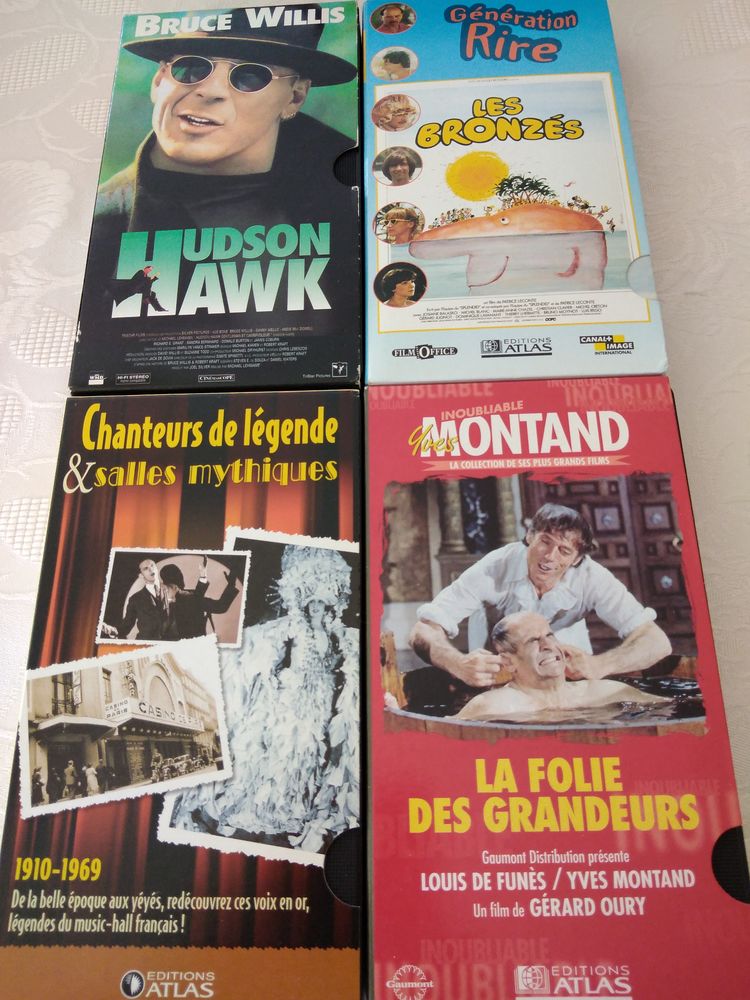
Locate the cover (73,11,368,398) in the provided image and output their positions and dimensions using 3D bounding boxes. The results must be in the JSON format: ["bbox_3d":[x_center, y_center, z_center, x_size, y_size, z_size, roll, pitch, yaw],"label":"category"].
[{"bbox_3d":[-0.058,-0.125,0.313,0.104,0.027,0.189,-1,70,2],"label":"cover"}]

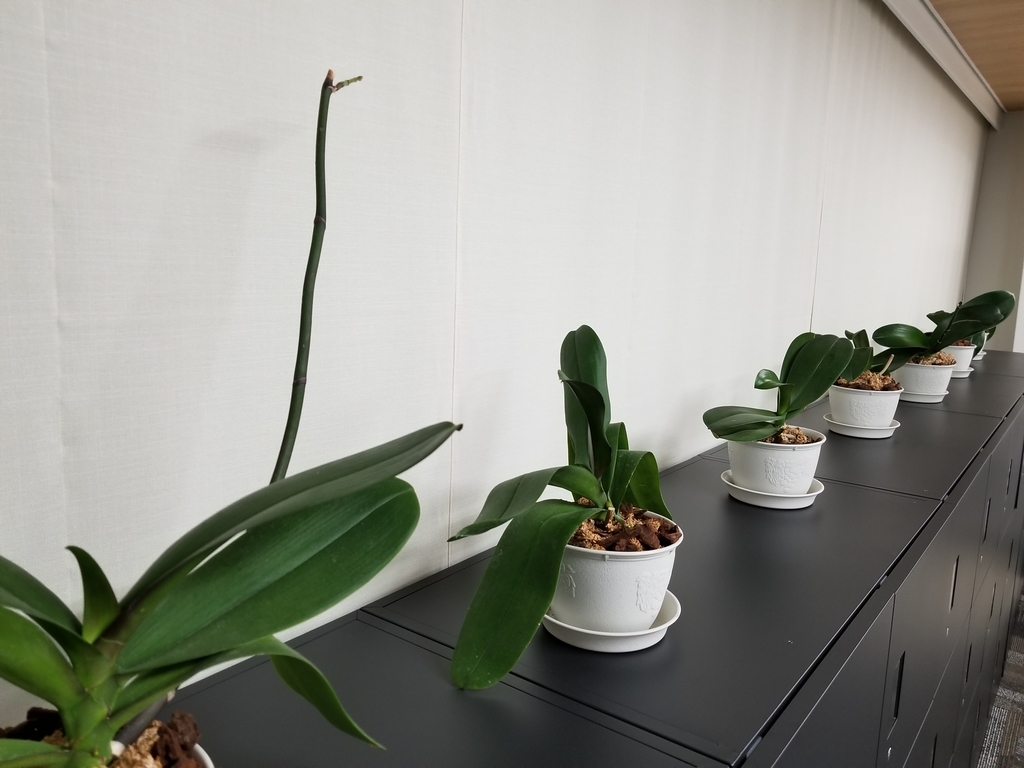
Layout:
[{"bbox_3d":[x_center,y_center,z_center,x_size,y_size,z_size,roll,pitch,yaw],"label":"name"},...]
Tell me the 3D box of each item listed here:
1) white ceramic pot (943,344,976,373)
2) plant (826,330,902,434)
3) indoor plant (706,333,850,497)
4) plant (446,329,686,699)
[{"bbox_3d":[1.564,-0.086,2.752,0.162,0.106,0.162,6,11,29],"label":"white ceramic pot"},{"bbox_3d":[0.825,-0.007,1.817,0.182,0.240,0.184,5,10,25],"label":"plant"},{"bbox_3d":[0.445,0.054,1.306,0.237,0.280,0.184,4,10,19],"label":"indoor plant"},{"bbox_3d":[0.071,0.107,0.815,0.284,0.328,0.196,-2,9,-14],"label":"plant"}]

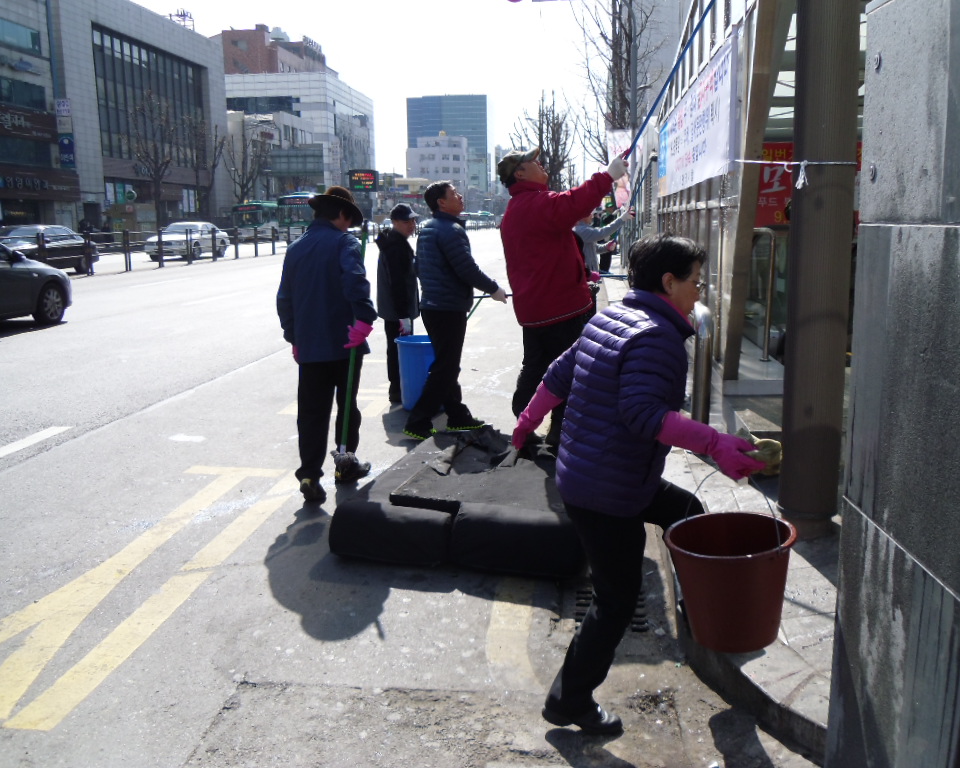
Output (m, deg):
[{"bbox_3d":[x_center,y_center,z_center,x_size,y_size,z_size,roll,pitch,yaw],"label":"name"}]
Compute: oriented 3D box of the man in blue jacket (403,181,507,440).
[{"bbox_3d":[-0.190,-0.500,6.330,0.730,1.730,0.540,-2,10,-7],"label":"man in blue jacket"}]

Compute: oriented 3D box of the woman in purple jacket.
[{"bbox_3d":[0.450,0.302,2.819,0.800,1.500,0.570,-5,11,-22],"label":"woman in purple jacket"}]

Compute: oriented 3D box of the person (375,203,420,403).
[{"bbox_3d":[-0.710,-0.659,7.670,0.380,1.660,0.500,-2,10,-7],"label":"person"}]

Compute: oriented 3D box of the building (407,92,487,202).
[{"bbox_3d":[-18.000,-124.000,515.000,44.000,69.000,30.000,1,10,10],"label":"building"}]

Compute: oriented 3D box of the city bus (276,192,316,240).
[{"bbox_3d":[-10.152,-10.740,59.445,2.500,3.200,10.900,0,10,7],"label":"city bus"}]

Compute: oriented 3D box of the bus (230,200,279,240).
[{"bbox_3d":[-16.684,-13.240,74.457,2.500,3.200,10.900,0,10,8],"label":"bus"}]

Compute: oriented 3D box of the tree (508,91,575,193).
[{"bbox_3d":[4.700,-15.800,66.900,4.800,10.600,4.800,-1,10,0],"label":"tree"}]

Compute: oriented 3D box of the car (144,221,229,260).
[{"bbox_3d":[-11.163,-5.512,35.155,1.800,1.420,4.700,0,10,5],"label":"car"}]

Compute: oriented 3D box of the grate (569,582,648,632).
[{"bbox_3d":[0.526,0.921,3.728,0.320,0.040,0.490,0,10,6],"label":"grate"}]

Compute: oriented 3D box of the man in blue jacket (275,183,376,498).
[{"bbox_3d":[-0.865,-0.242,5.200,0.540,1.720,0.440,3,11,22],"label":"man in blue jacket"}]

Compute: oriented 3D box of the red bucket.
[{"bbox_3d":[0.663,0.522,2.400,0.330,0.275,0.330,-3,10,1],"label":"red bucket"}]

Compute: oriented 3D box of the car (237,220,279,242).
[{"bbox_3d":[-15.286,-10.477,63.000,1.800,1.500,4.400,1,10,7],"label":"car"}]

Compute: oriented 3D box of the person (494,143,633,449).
[{"bbox_3d":[0.480,-0.500,5.650,0.800,1.830,0.600,-6,11,-26],"label":"person"}]

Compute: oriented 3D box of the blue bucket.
[{"bbox_3d":[-0.468,-0.086,7.521,0.470,0.585,0.470,-1,10,0],"label":"blue bucket"}]

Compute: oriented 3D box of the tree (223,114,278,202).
[{"bbox_3d":[-20.060,-17.990,80.900,4.700,10.500,4.700,-1,10,0],"label":"tree"}]

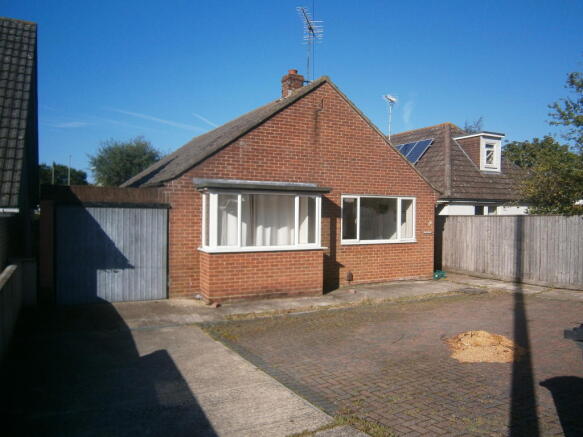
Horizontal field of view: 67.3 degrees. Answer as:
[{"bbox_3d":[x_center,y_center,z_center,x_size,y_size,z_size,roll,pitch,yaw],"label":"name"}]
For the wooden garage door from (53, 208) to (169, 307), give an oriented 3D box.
[{"bbox_3d":[-3.559,0.709,8.788,2.060,1.959,0.101,0,2,-26],"label":"wooden garage door"}]

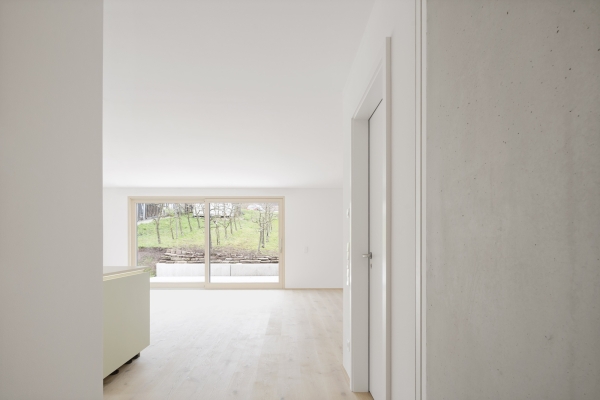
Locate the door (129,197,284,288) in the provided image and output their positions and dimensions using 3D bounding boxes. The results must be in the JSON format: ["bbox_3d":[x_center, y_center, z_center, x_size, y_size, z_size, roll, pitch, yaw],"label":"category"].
[{"bbox_3d":[-2.290,1.060,6.980,3.820,2.260,0.160,0,-3,0],"label":"door"}]

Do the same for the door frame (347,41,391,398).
[{"bbox_3d":[0.490,0.360,1.750,0.180,2.120,0.860,0,-3,-2],"label":"door frame"}]

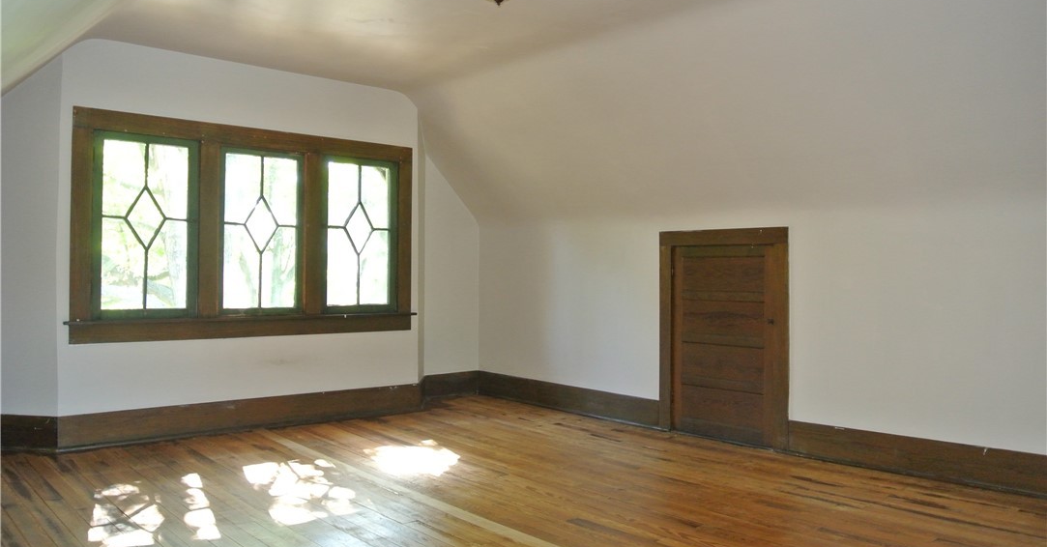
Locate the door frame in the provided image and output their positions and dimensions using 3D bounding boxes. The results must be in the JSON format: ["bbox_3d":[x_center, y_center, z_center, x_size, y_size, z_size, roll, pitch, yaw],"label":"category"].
[{"bbox_3d":[1.260,0.394,5.015,0.120,1.350,0.970,1,-1,-41],"label":"door frame"}]

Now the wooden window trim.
[{"bbox_3d":[-1.769,-0.276,5.340,2.360,1.410,0.120,1,-1,-41],"label":"wooden window trim"}]

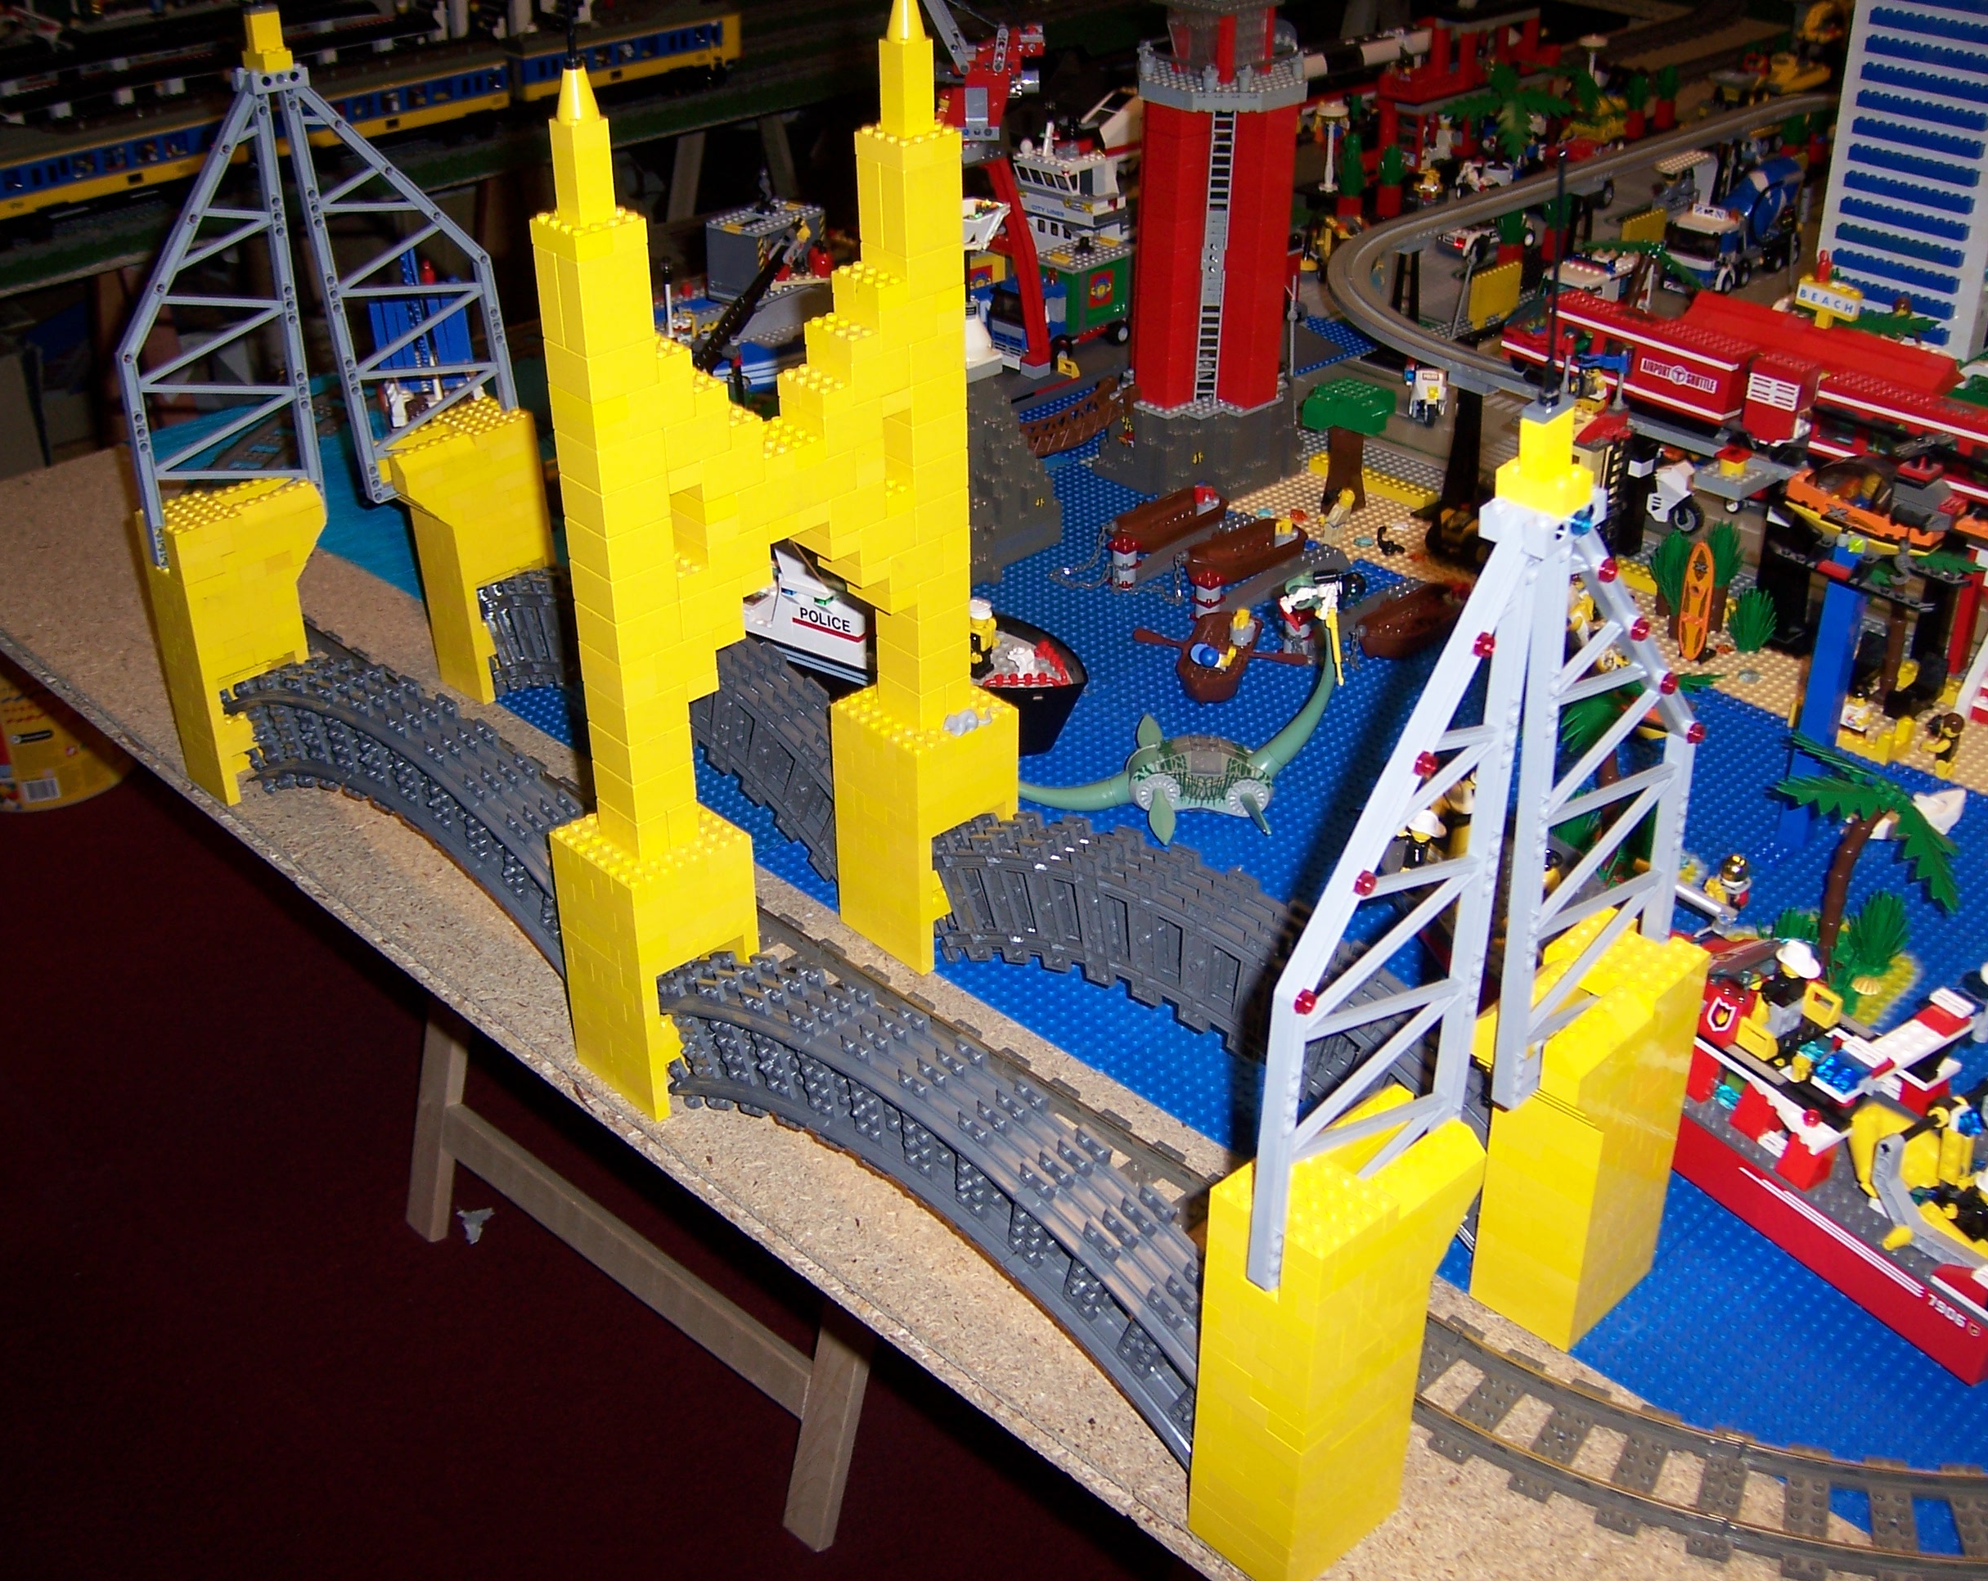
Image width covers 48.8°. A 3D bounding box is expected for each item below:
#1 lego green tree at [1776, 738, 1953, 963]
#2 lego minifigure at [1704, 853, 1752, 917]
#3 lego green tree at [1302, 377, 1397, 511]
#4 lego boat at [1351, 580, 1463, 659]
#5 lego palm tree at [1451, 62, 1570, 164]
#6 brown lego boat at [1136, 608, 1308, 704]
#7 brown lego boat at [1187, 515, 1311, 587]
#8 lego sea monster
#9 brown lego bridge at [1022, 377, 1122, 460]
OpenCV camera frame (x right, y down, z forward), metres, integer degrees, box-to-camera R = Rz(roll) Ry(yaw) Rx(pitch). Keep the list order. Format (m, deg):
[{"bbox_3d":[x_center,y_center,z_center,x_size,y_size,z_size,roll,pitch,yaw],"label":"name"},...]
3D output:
[{"bbox_3d":[0.415,0.038,1.059,0.097,0.112,0.097,-5,31,-8],"label":"lego green tree"},{"bbox_3d":[0.377,0.047,1.117,0.024,0.033,0.017,11,33,19],"label":"lego minifigure"},{"bbox_3d":[0.248,-0.241,1.540,0.050,0.086,0.050,-27,40,-36],"label":"lego green tree"},{"bbox_3d":[0.267,-0.105,1.382,0.091,0.020,0.040,-27,40,-36],"label":"lego boat"},{"bbox_3d":[0.523,-0.682,2.242,0.125,0.100,0.118,0,31,0],"label":"lego palm tree"},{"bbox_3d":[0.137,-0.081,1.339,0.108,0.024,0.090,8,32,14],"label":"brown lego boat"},{"bbox_3d":[0.169,-0.158,1.471,0.091,0.020,0.040,-27,40,-36],"label":"brown lego boat"},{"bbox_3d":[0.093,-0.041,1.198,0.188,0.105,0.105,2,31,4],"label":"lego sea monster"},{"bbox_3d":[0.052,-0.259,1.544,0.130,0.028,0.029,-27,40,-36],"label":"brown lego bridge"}]

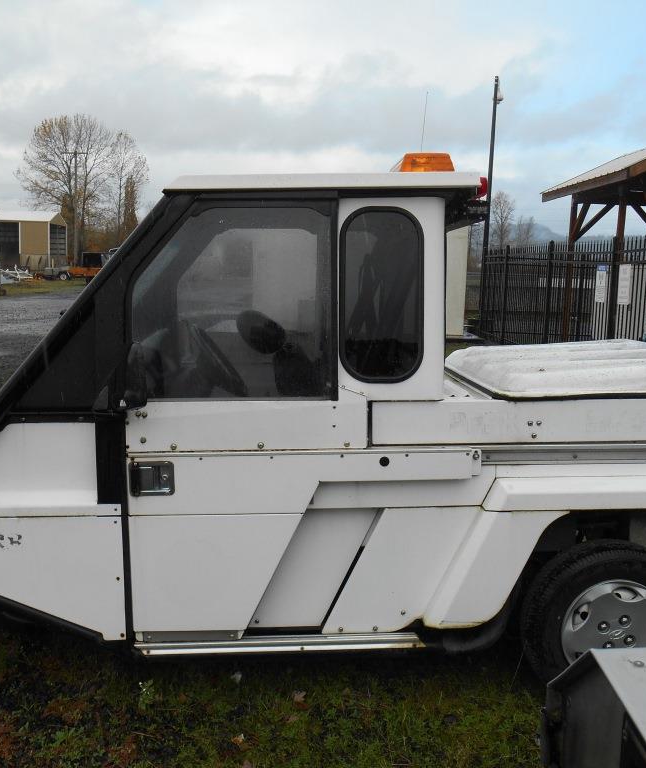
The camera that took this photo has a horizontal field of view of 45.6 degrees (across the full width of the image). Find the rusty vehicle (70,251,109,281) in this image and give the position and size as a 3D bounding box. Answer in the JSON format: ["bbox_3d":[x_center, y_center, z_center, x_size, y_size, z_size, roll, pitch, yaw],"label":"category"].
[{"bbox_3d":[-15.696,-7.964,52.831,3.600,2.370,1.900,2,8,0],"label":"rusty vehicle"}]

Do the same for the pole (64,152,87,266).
[{"bbox_3d":[-23.828,-16.250,74.136,2.300,12.120,0.350,-1,9,-18],"label":"pole"}]

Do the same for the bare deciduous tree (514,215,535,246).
[{"bbox_3d":[23.934,-15.510,91.353,2.700,9.070,2.600,4,8,14],"label":"bare deciduous tree"}]

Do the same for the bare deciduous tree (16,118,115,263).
[{"bbox_3d":[-27.608,-20.138,82.782,10.600,17.080,10.300,-1,9,-18],"label":"bare deciduous tree"}]

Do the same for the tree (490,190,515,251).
[{"bbox_3d":[20.756,-16.538,89.179,3.100,11.510,3.000,4,8,12],"label":"tree"}]

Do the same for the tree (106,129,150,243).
[{"bbox_3d":[-21.571,-19.677,84.859,5.000,16.000,5.000,0,8,-14],"label":"tree"}]

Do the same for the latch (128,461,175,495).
[{"bbox_3d":[-0.565,0.313,2.548,0.150,0.116,0.035,-1,8,-1],"label":"latch"}]

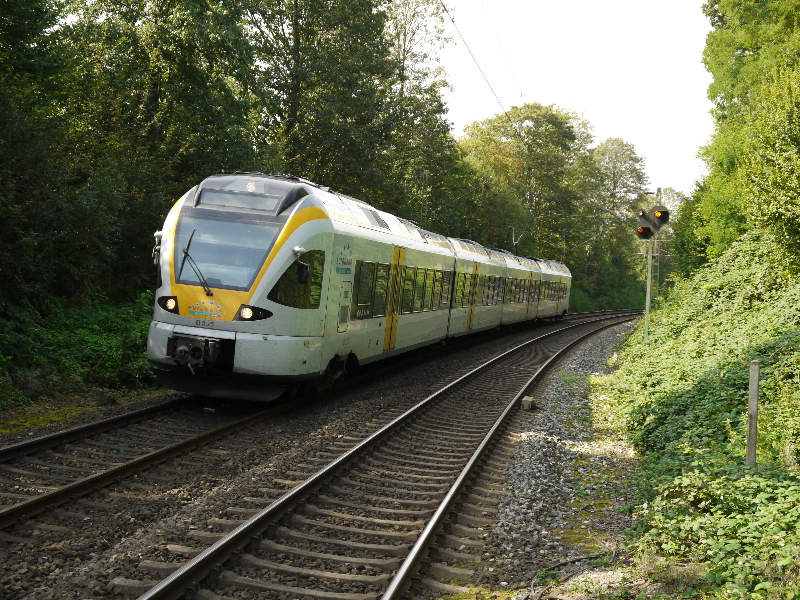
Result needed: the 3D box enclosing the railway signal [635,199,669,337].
[{"bbox_3d":[8.727,-0.852,45.000,1.150,4.850,0.500,2,1,9],"label":"railway signal"}]

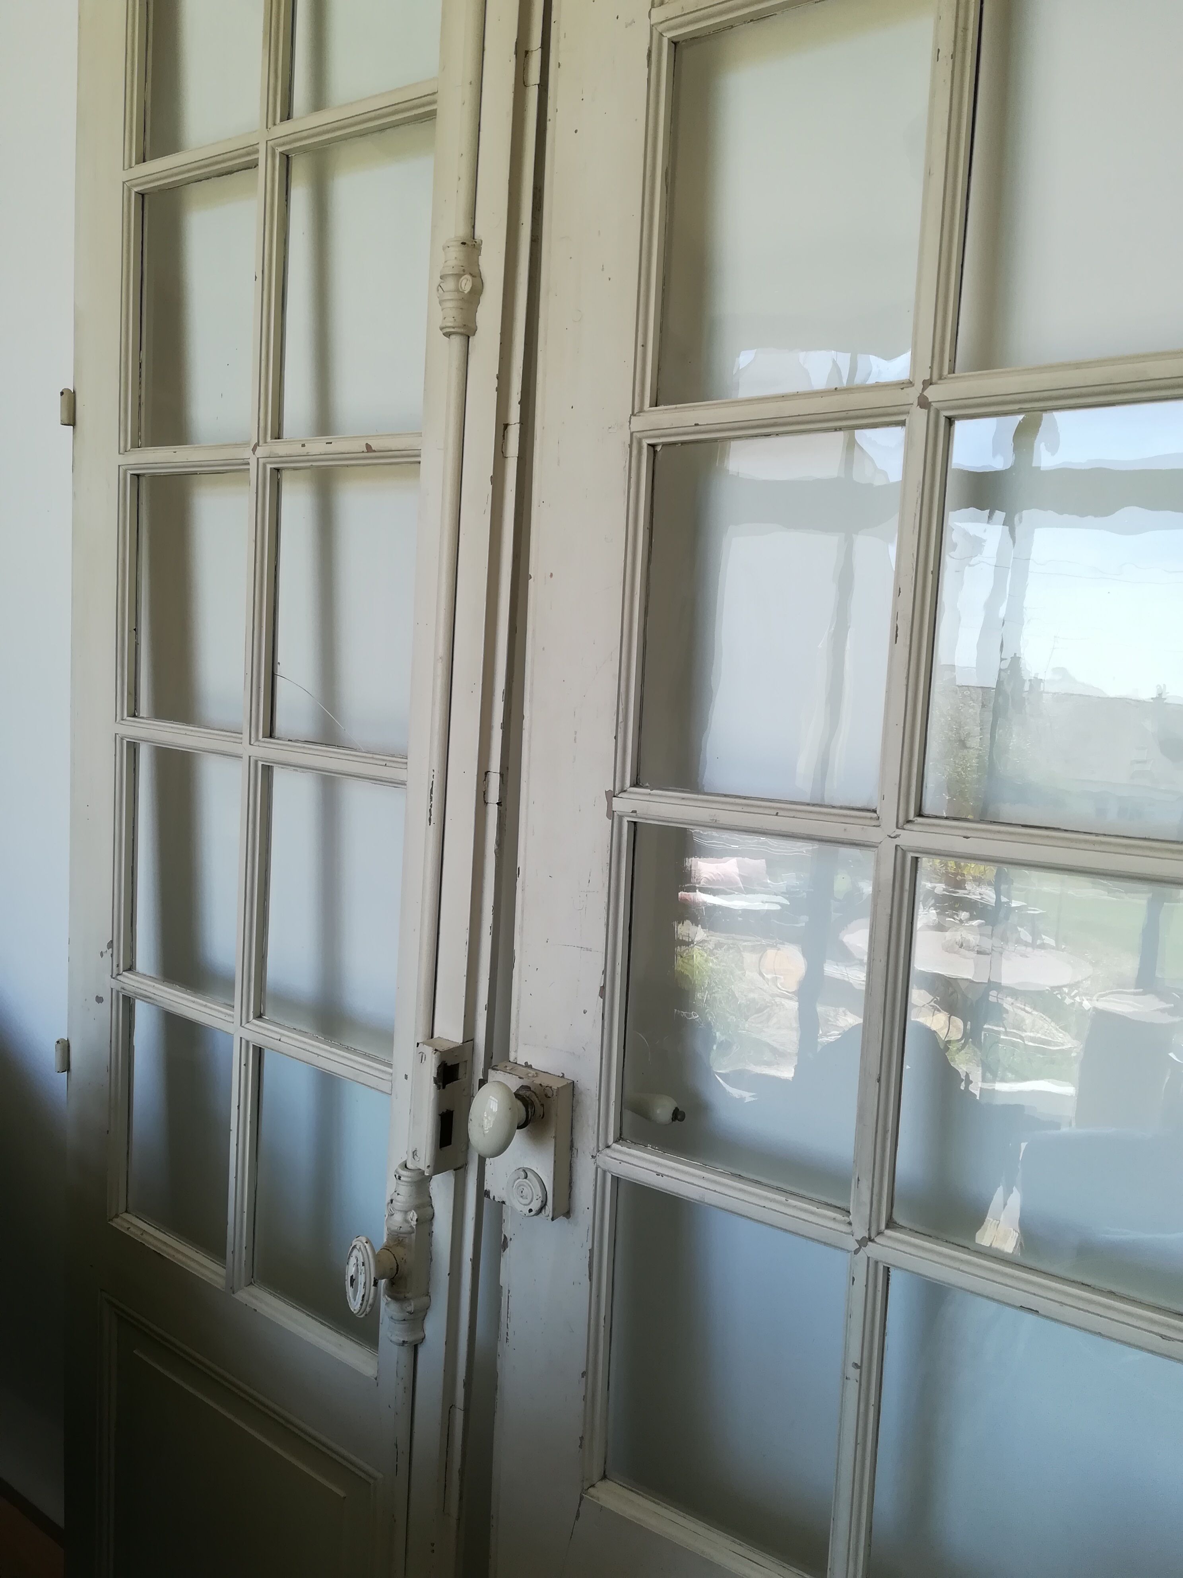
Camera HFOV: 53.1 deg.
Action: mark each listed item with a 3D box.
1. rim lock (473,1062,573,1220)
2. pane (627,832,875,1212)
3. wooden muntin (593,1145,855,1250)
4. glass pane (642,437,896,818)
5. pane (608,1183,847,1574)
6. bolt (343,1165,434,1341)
[{"bbox_3d":[-0.072,0.302,0.990,0.072,0.112,0.090,6,6,35],"label":"rim lock"},{"bbox_3d":[0.117,0.171,0.933,0.208,0.270,0.006,6,6,35],"label":"pane"},{"bbox_3d":[0.104,0.320,0.940,0.229,0.028,0.033,6,6,35],"label":"wooden muntin"},{"bbox_3d":[0.131,-0.129,0.906,0.208,0.274,0.006,6,6,35],"label":"glass pane"},{"bbox_3d":[0.104,0.470,0.960,0.208,0.275,0.006,6,6,35],"label":"pane"},{"bbox_3d":[-0.185,0.435,1.089,0.045,0.170,0.086,9,9,35],"label":"bolt"}]

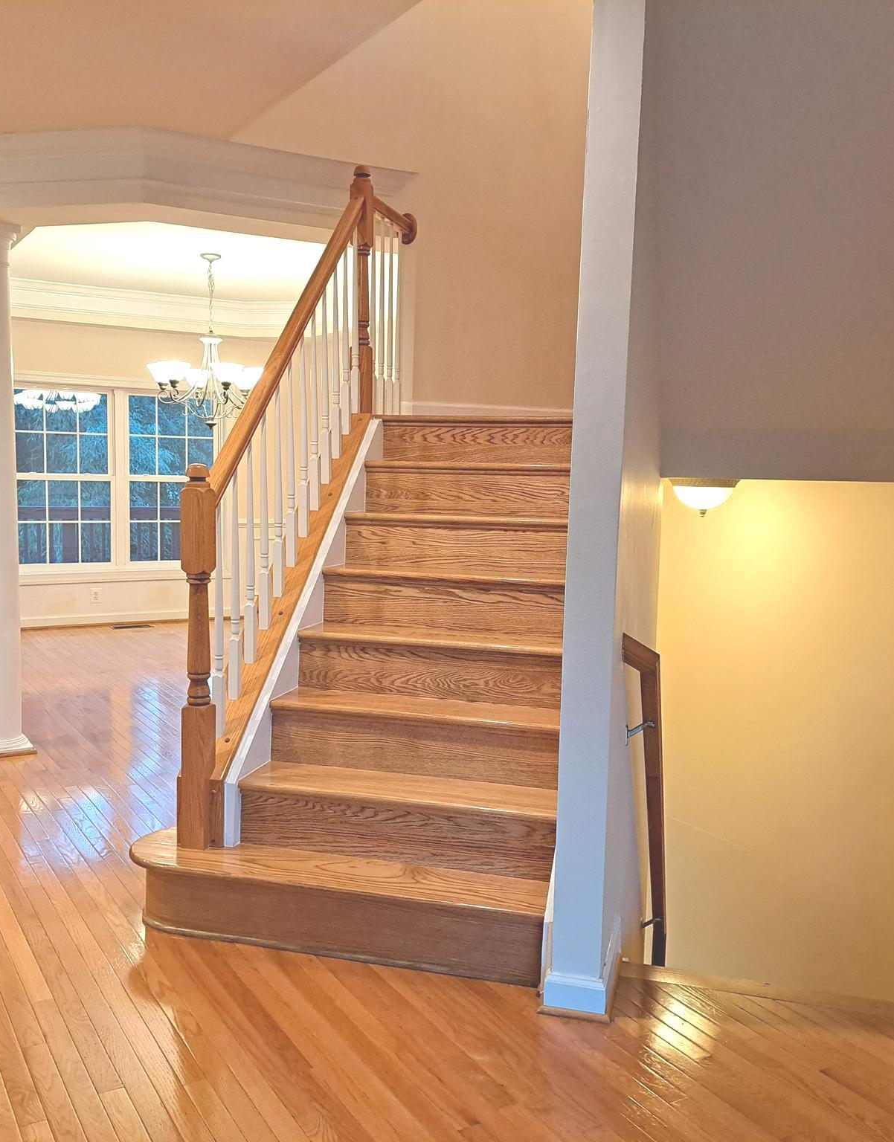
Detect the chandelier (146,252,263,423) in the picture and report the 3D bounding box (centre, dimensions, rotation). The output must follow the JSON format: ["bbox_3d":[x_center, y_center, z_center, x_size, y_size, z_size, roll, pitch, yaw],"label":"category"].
[{"bbox_3d":[-1.559,-1.501,6.958,0.780,1.134,0.780,-2,6,-31],"label":"chandelier"}]

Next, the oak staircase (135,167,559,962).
[{"bbox_3d":[-0.067,-0.314,3.848,1.277,2.630,2.140,3,6,14],"label":"oak staircase"}]

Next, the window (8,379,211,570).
[{"bbox_3d":[-2.748,-0.761,8.872,1.800,1.580,0.100,-2,6,-31],"label":"window"}]

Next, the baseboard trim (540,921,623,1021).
[{"bbox_3d":[0.358,1.060,2.835,0.180,0.110,0.350,3,6,14],"label":"baseboard trim"}]

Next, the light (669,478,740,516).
[{"bbox_3d":[1.041,-0.306,4.277,0.285,0.165,0.285,3,6,14],"label":"light"}]

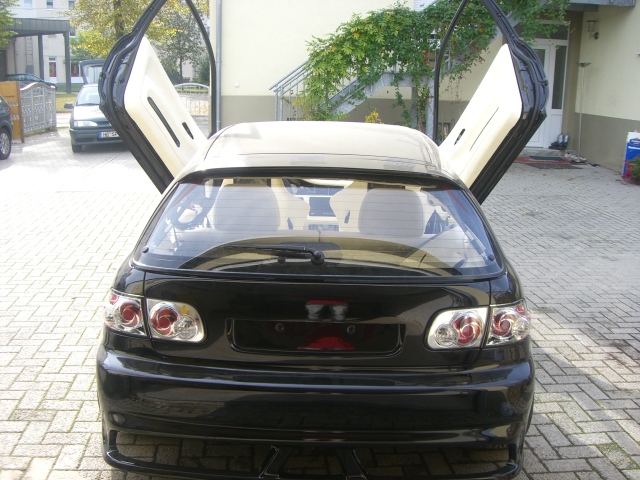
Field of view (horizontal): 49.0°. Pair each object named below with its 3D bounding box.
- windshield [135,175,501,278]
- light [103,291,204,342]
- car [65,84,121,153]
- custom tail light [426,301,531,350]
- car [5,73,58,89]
[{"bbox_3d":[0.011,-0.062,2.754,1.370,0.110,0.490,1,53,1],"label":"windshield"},{"bbox_3d":[-0.606,0.271,2.555,0.390,0.145,0.160,5,13,16],"label":"light"},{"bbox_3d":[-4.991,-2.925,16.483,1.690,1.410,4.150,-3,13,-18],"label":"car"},{"bbox_3d":[0.582,0.300,2.535,0.390,0.145,0.160,-2,13,-13],"label":"custom tail light"},{"bbox_3d":[-23.245,-12.672,56.707,4.250,1.430,1.700,1,13,0],"label":"car"}]

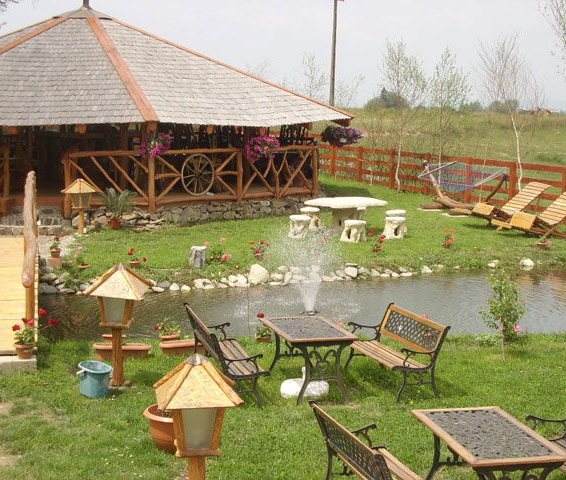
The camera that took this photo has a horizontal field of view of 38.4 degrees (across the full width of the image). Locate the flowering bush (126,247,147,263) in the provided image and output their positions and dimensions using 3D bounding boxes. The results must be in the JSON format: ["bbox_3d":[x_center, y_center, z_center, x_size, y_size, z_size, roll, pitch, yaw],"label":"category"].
[{"bbox_3d":[-2.708,0.268,15.037,0.360,0.280,0.320,1,8,0],"label":"flowering bush"}]

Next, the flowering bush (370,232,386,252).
[{"bbox_3d":[1.966,0.031,16.865,0.330,0.400,0.310,1,8,0],"label":"flowering bush"}]

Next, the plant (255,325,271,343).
[{"bbox_3d":[-0.252,1.218,10.600,0.210,0.210,0.200,1,8,0],"label":"plant"}]

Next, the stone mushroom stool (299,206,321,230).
[{"bbox_3d":[0.602,-0.470,17.800,0.460,0.440,0.460,1,8,0],"label":"stone mushroom stool"}]

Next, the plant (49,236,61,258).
[{"bbox_3d":[-4.186,0.138,14.969,0.220,0.400,0.220,1,8,0],"label":"plant"}]

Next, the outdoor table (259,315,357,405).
[{"bbox_3d":[0.257,1.301,8.874,0.750,0.700,1.000,-2,9,-20],"label":"outdoor table"}]

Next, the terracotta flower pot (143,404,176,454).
[{"bbox_3d":[-0.962,1.642,7.050,0.485,0.350,0.485,1,8,0],"label":"terracotta flower pot"}]

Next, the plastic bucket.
[{"bbox_3d":[-1.947,1.463,8.413,0.340,0.280,0.340,1,8,0],"label":"plastic bucket"}]

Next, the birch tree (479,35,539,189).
[{"bbox_3d":[7.215,-3.855,26.028,1.860,5.500,1.730,1,8,0],"label":"birch tree"}]

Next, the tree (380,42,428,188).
[{"bbox_3d":[3.938,-3.998,26.185,1.500,4.750,1.500,3,8,8],"label":"tree"}]

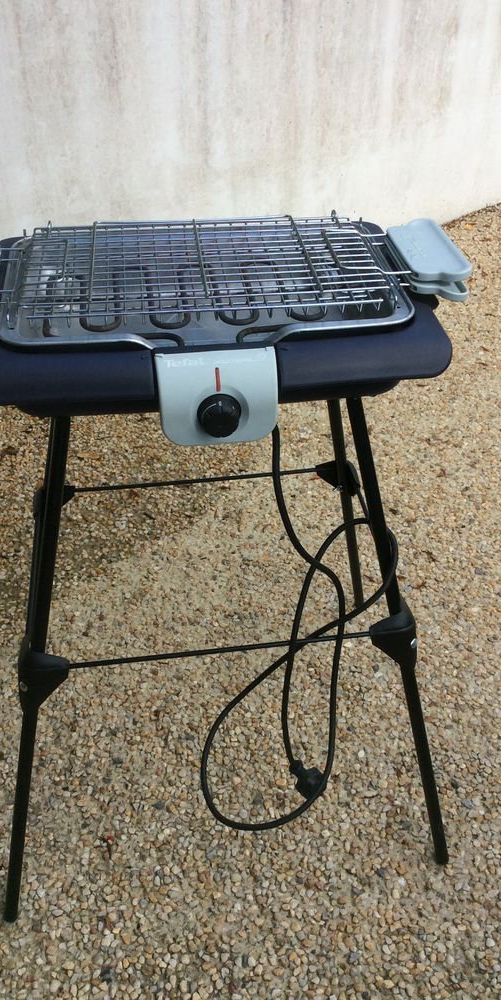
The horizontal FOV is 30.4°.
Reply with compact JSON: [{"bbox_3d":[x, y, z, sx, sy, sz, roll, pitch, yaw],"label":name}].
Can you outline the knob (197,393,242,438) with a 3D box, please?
[{"bbox_3d":[-0.034,-0.090,0.975,0.044,0.044,0.021,-4,24,-6],"label":"knob"}]

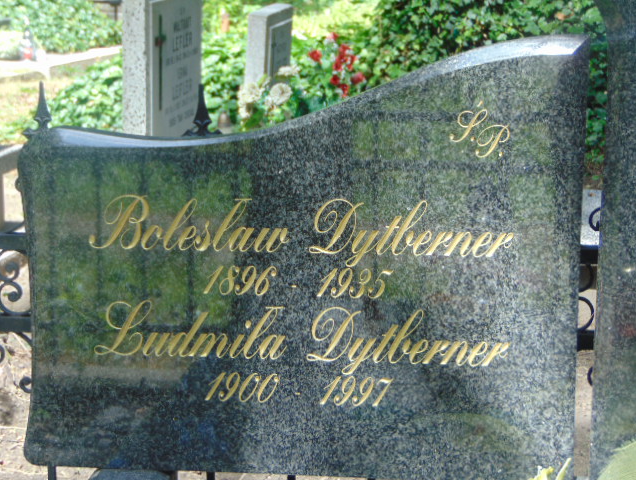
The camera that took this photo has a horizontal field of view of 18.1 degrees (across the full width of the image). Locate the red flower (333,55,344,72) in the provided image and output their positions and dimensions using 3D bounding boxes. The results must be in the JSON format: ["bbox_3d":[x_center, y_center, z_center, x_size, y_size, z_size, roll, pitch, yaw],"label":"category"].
[{"bbox_3d":[0.088,-0.760,8.600,0.053,0.076,0.050,0,15,0],"label":"red flower"}]

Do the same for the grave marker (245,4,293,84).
[{"bbox_3d":[-0.226,-0.832,9.067,0.090,0.420,0.320,9,17,18],"label":"grave marker"}]

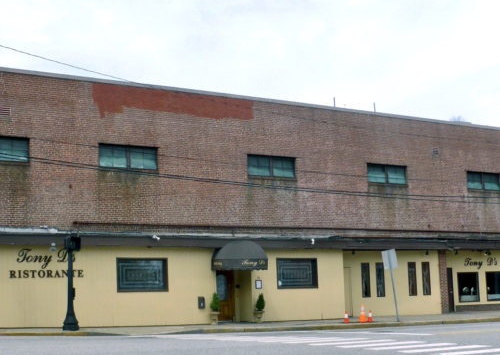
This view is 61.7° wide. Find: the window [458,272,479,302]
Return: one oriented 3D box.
[{"bbox_3d":[10.142,5.094,19.400,1.240,1.370,0.130,3,-8,-19],"label":"window"}]

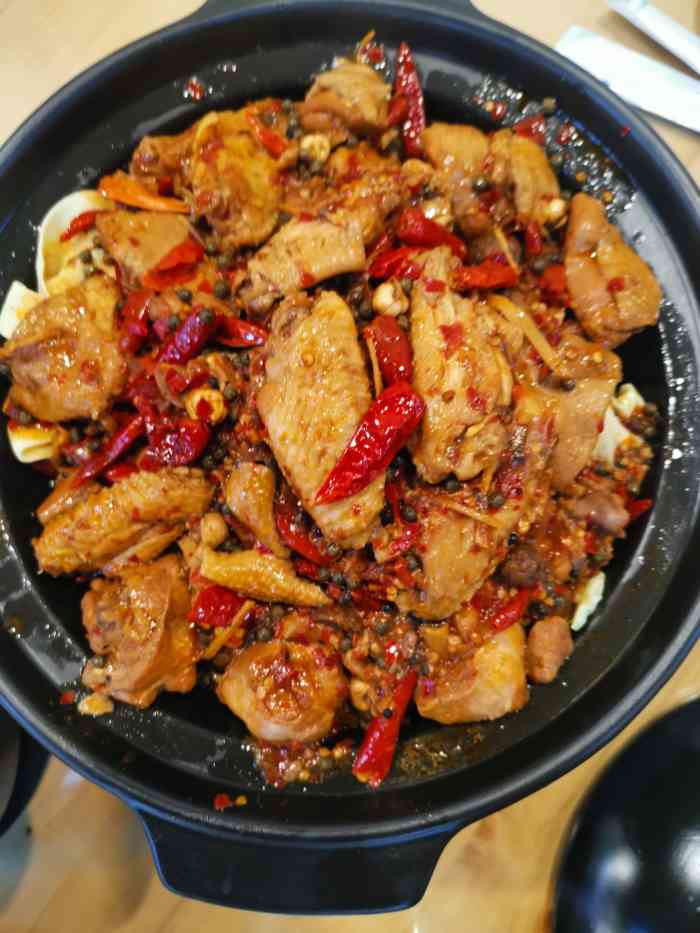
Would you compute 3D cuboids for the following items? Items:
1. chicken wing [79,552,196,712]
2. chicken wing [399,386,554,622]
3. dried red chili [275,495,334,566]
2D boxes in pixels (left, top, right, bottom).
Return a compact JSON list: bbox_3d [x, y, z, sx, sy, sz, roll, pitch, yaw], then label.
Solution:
[{"bbox_3d":[-0.075,0.059,0.266,0.039,0.030,0.049,-2,81,4],"label":"chicken wing"},{"bbox_3d":[0.049,0.014,0.279,0.037,0.024,0.094,29,83,8],"label":"chicken wing"},{"bbox_3d":[-0.017,0.025,0.271,0.030,0.008,0.007,44,85,9],"label":"dried red chili"}]

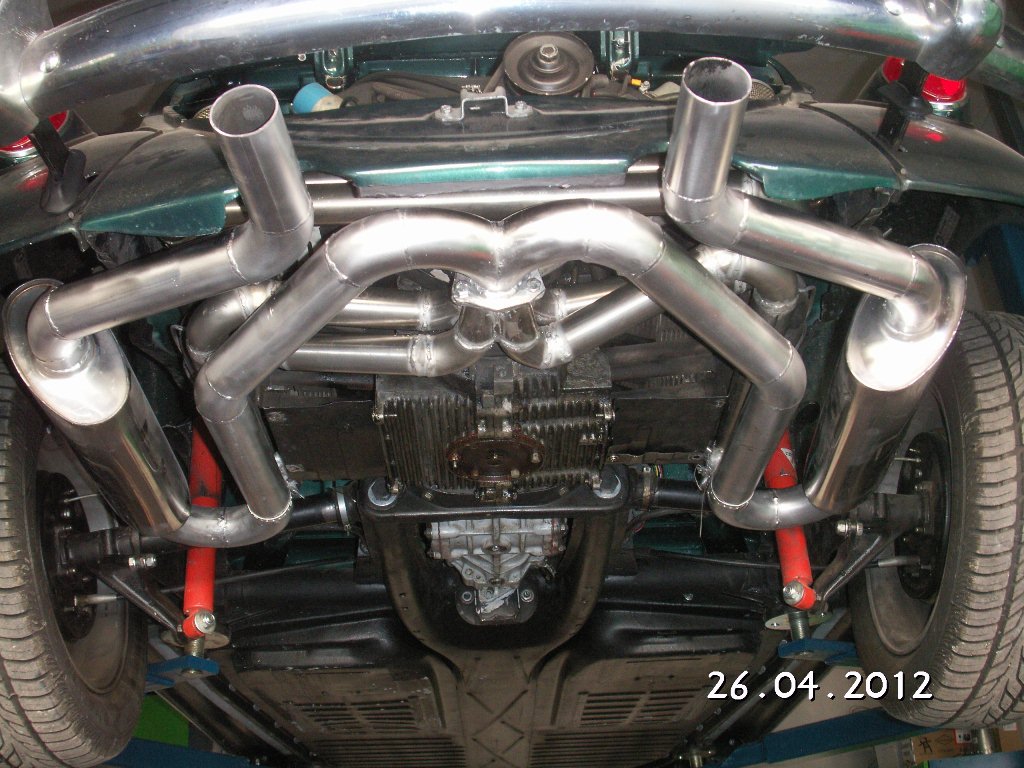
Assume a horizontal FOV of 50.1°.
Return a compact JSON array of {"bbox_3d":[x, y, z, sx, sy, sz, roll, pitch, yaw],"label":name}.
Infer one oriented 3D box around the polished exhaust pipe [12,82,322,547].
[{"bbox_3d":[-0.396,-0.038,1.252,0.407,0.225,0.730,-2,-28,-1],"label":"polished exhaust pipe"}]

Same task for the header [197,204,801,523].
[{"bbox_3d":[-0.015,-0.014,1.304,0.676,0.170,0.570,-2,-28,-1],"label":"header"}]

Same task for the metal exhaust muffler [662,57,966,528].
[{"bbox_3d":[0.349,-0.066,1.252,0.395,0.229,0.735,-2,-28,-1],"label":"metal exhaust muffler"}]

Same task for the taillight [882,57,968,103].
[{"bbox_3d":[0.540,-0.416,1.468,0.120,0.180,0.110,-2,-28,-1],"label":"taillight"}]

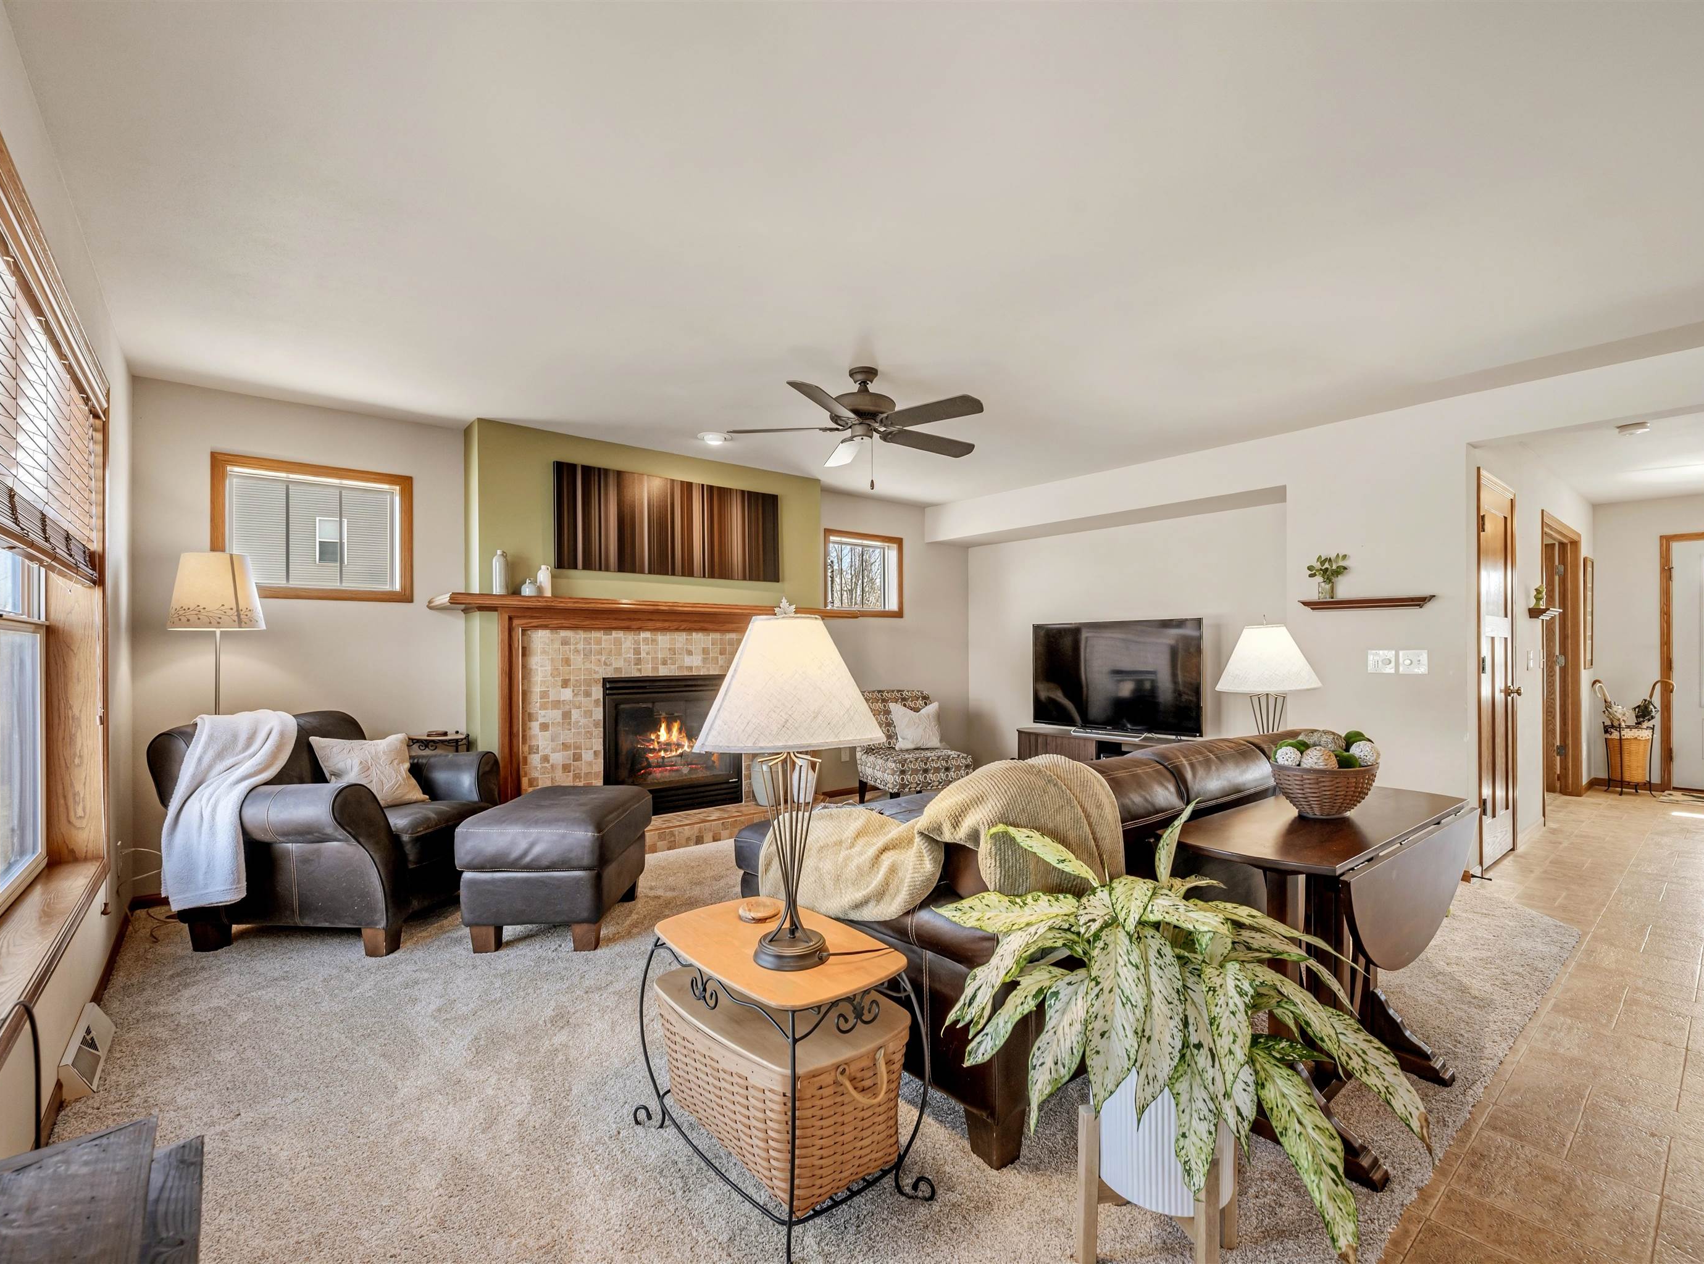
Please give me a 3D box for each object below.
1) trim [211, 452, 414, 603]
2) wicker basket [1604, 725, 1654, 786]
[{"bbox_3d":[-2.688,-0.507,3.723,0.830,0.690,0.080,0,-1,-40],"label":"trim"},{"bbox_3d":[6.382,1.034,6.050,0.270,0.520,0.300,0,-1,-40],"label":"wicker basket"}]

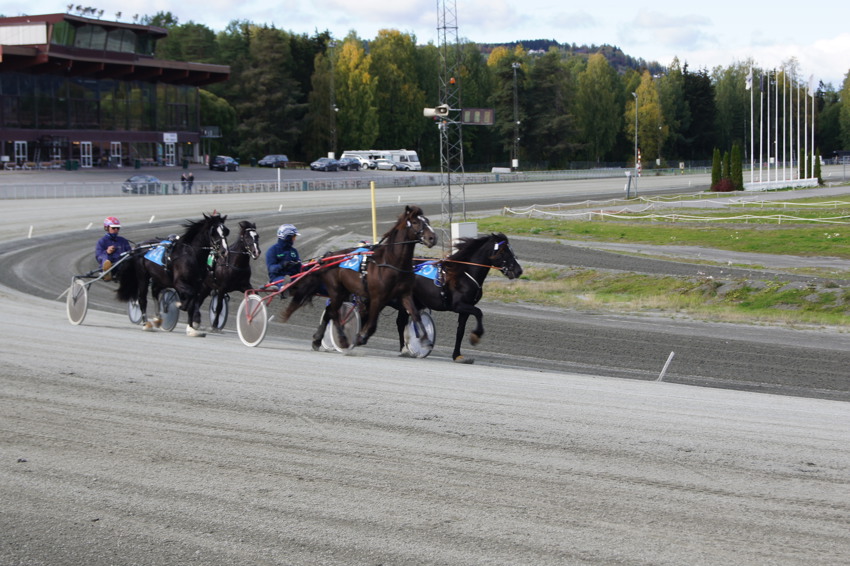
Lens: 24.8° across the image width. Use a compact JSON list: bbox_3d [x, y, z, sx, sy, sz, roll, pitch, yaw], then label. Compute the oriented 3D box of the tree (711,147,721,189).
[{"bbox_3d":[26.116,-10.250,174.000,0.950,3.866,0.950,0,4,0],"label":"tree"}]

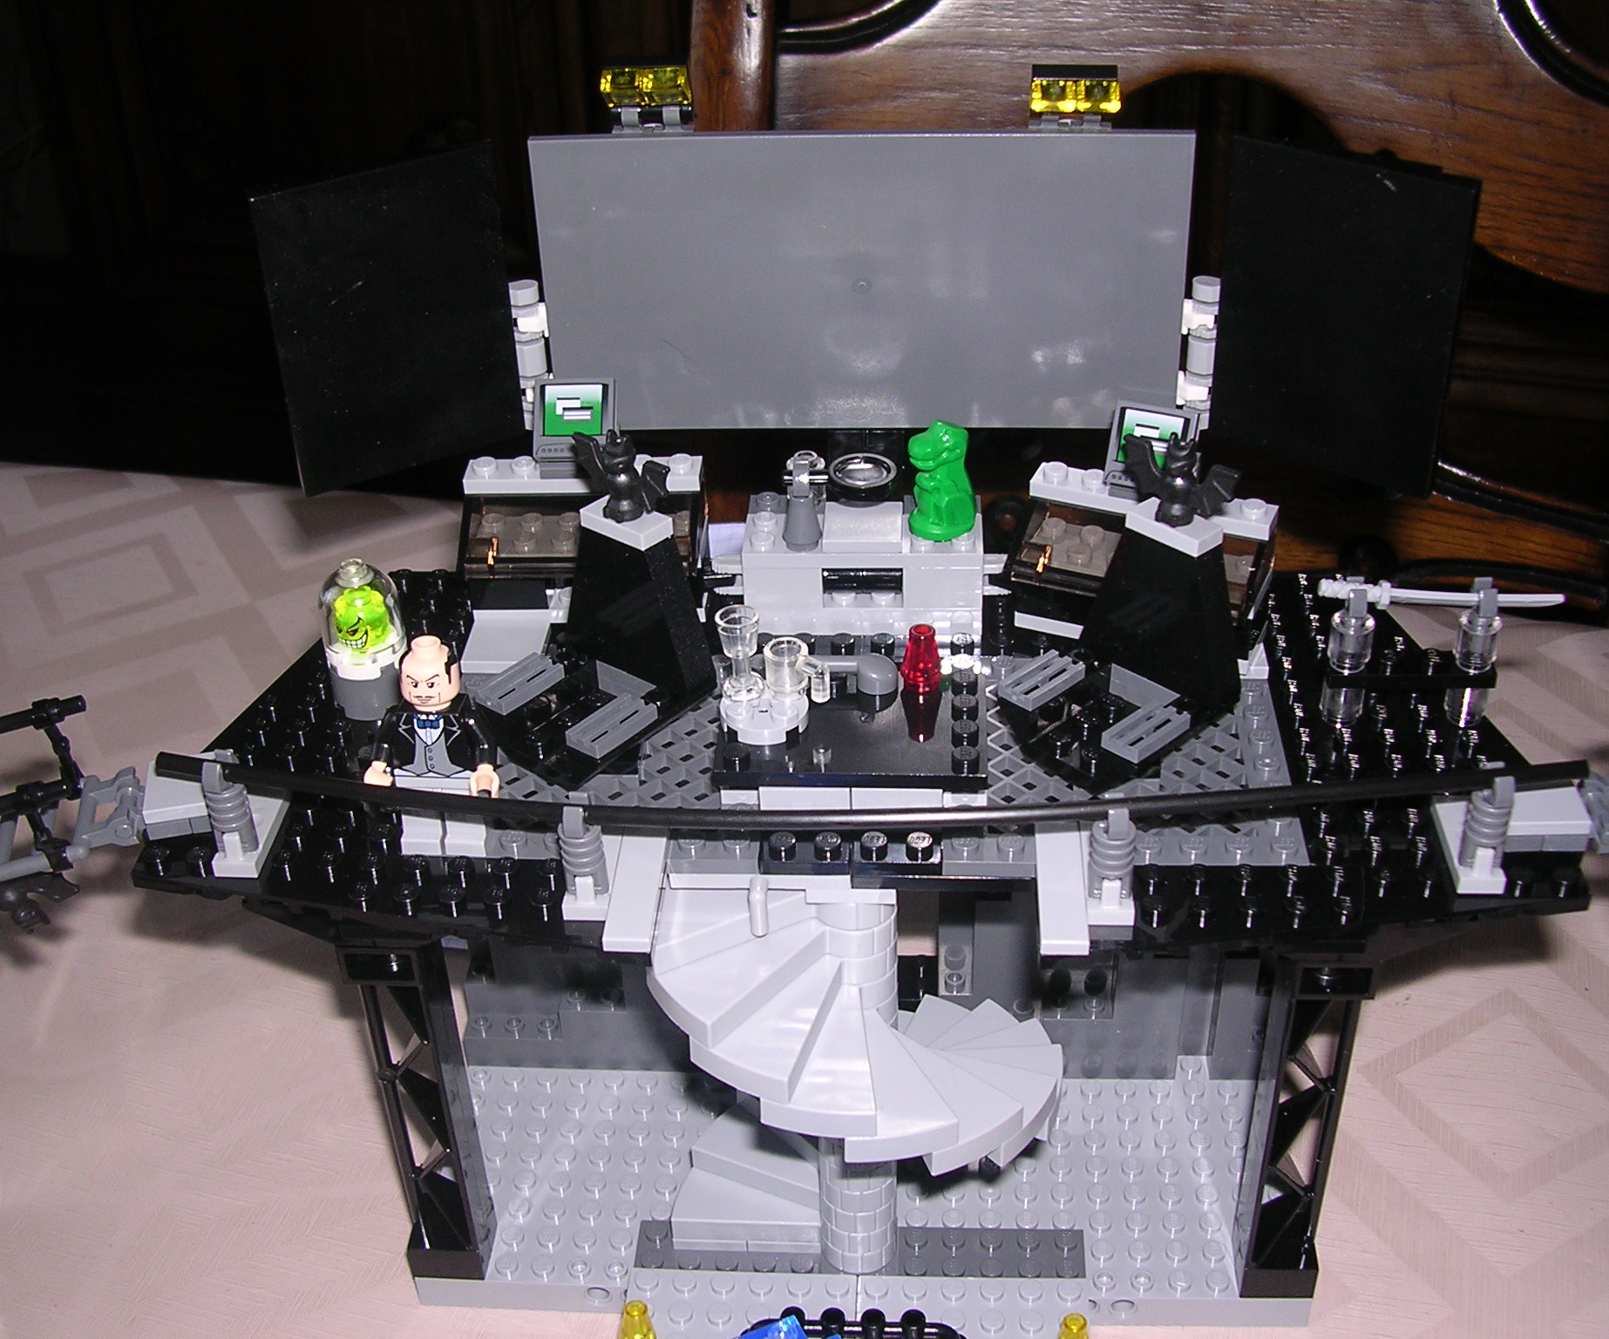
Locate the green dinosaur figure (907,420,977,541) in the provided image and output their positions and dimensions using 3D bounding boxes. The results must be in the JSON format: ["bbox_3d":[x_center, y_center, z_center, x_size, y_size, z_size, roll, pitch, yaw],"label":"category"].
[{"bbox_3d":[0.027,-0.039,0.389,0.013,0.025,0.012,-24,39,-29],"label":"green dinosaur figure"}]

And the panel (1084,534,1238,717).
[{"bbox_3d":[0.069,-0.012,0.369,0.008,0.029,0.032,-29,42,-34],"label":"panel"}]

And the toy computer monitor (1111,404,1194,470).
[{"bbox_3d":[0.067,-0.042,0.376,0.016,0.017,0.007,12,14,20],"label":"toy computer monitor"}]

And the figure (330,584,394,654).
[{"bbox_3d":[-0.085,-0.009,0.376,0.011,0.011,0.011,11,36,18],"label":"figure"}]

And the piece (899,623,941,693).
[{"bbox_3d":[0.021,-0.002,0.361,0.008,0.012,0.008,0,34,4],"label":"piece"}]

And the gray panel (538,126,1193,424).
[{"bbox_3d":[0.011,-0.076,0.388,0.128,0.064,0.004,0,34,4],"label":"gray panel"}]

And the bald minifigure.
[{"bbox_3d":[-0.064,0.013,0.339,0.024,0.040,0.013,0,34,4],"label":"bald minifigure"}]

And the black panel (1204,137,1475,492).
[{"bbox_3d":[0.102,-0.067,0.372,0.048,0.064,0.004,19,39,29],"label":"black panel"}]

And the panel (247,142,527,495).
[{"bbox_3d":[-0.082,-0.069,0.389,0.048,0.064,0.004,-20,38,-25],"label":"panel"}]

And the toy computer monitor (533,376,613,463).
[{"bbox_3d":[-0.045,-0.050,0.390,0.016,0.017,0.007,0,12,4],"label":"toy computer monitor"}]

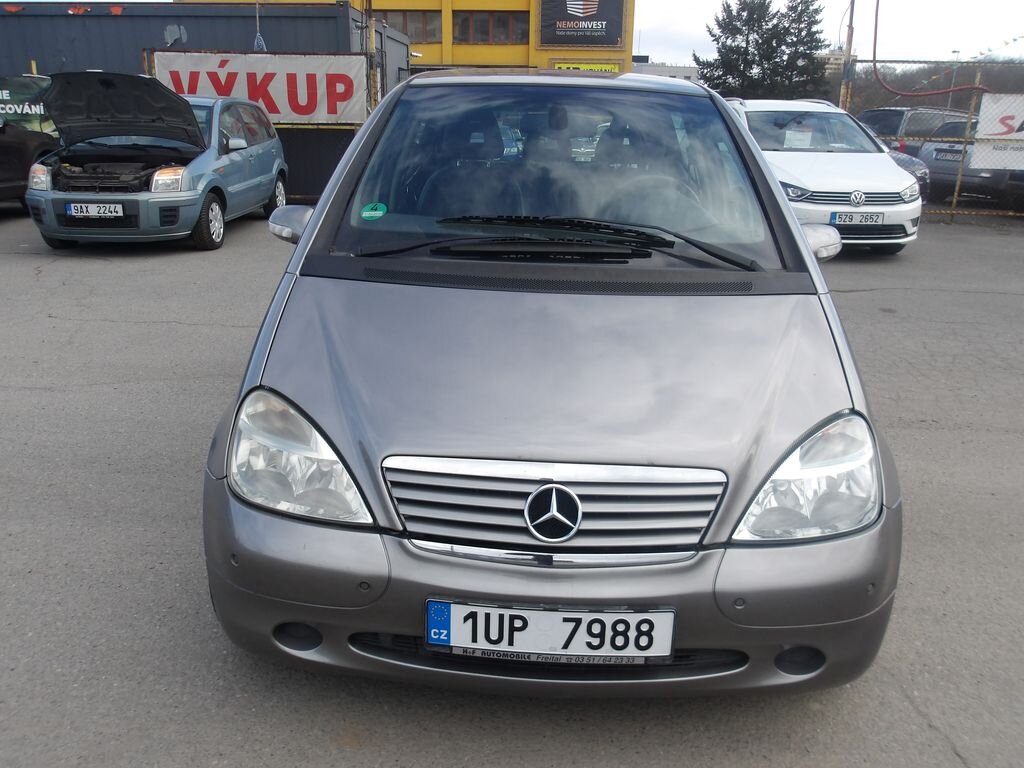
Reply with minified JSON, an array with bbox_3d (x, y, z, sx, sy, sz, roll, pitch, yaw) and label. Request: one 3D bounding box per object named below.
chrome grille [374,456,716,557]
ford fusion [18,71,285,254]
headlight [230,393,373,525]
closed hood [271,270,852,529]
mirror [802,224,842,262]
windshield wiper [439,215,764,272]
[{"bbox_3d":[0.090,0.270,1.720,0.760,0.200,0.130,2,7,1],"label":"chrome grille"},{"bbox_3d":[-3.932,-2.637,9.276,1.760,1.720,4.020,0,19,-1],"label":"ford fusion"},{"bbox_3d":[-0.498,0.159,1.860,0.400,0.240,0.300,2,19,1],"label":"headlight"},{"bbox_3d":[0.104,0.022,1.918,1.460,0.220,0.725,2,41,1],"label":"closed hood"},{"bbox_3d":[0.983,-0.459,2.605,0.210,0.140,0.150,2,19,1],"label":"mirror"},{"bbox_3d":[0.237,-0.401,2.227,0.920,0.130,0.130,2,19,1],"label":"windshield wiper"}]

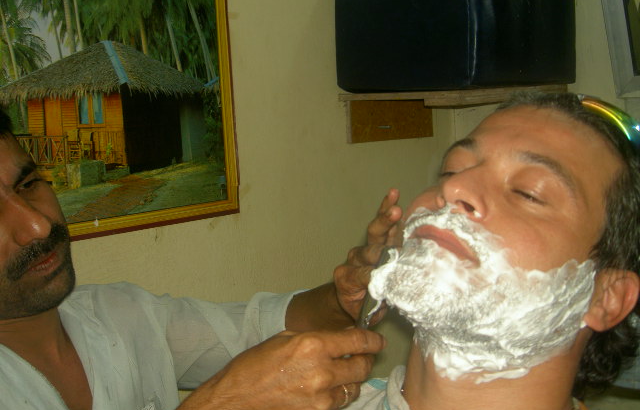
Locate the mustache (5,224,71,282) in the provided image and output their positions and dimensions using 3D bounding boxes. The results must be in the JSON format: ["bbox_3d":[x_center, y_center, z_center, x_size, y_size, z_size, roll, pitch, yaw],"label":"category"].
[{"bbox_3d":[-0.249,0.043,0.635,0.070,0.028,0.025,-33,29,-24],"label":"mustache"}]

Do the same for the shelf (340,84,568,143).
[{"bbox_3d":[0.290,-0.211,1.680,0.540,0.105,0.200,-5,6,-19],"label":"shelf"}]

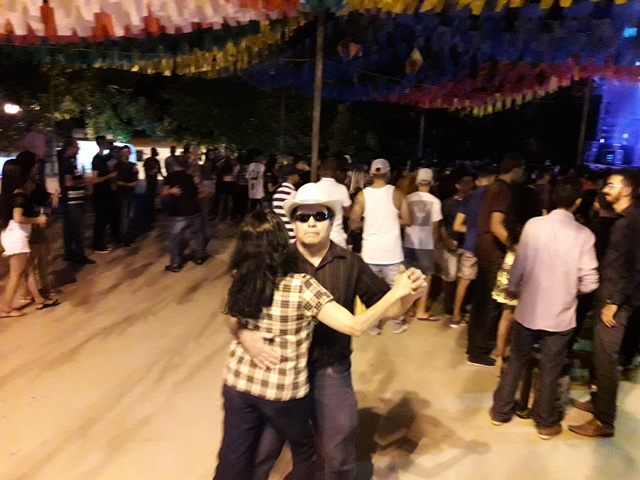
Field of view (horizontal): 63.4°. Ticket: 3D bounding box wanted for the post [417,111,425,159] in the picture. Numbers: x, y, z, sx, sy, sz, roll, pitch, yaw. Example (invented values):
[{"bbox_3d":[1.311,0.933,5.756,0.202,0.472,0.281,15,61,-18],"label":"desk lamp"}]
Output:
[{"bbox_3d":[3.074,-2.643,15.758,0.130,3.300,0.130,2,11,0],"label":"post"}]

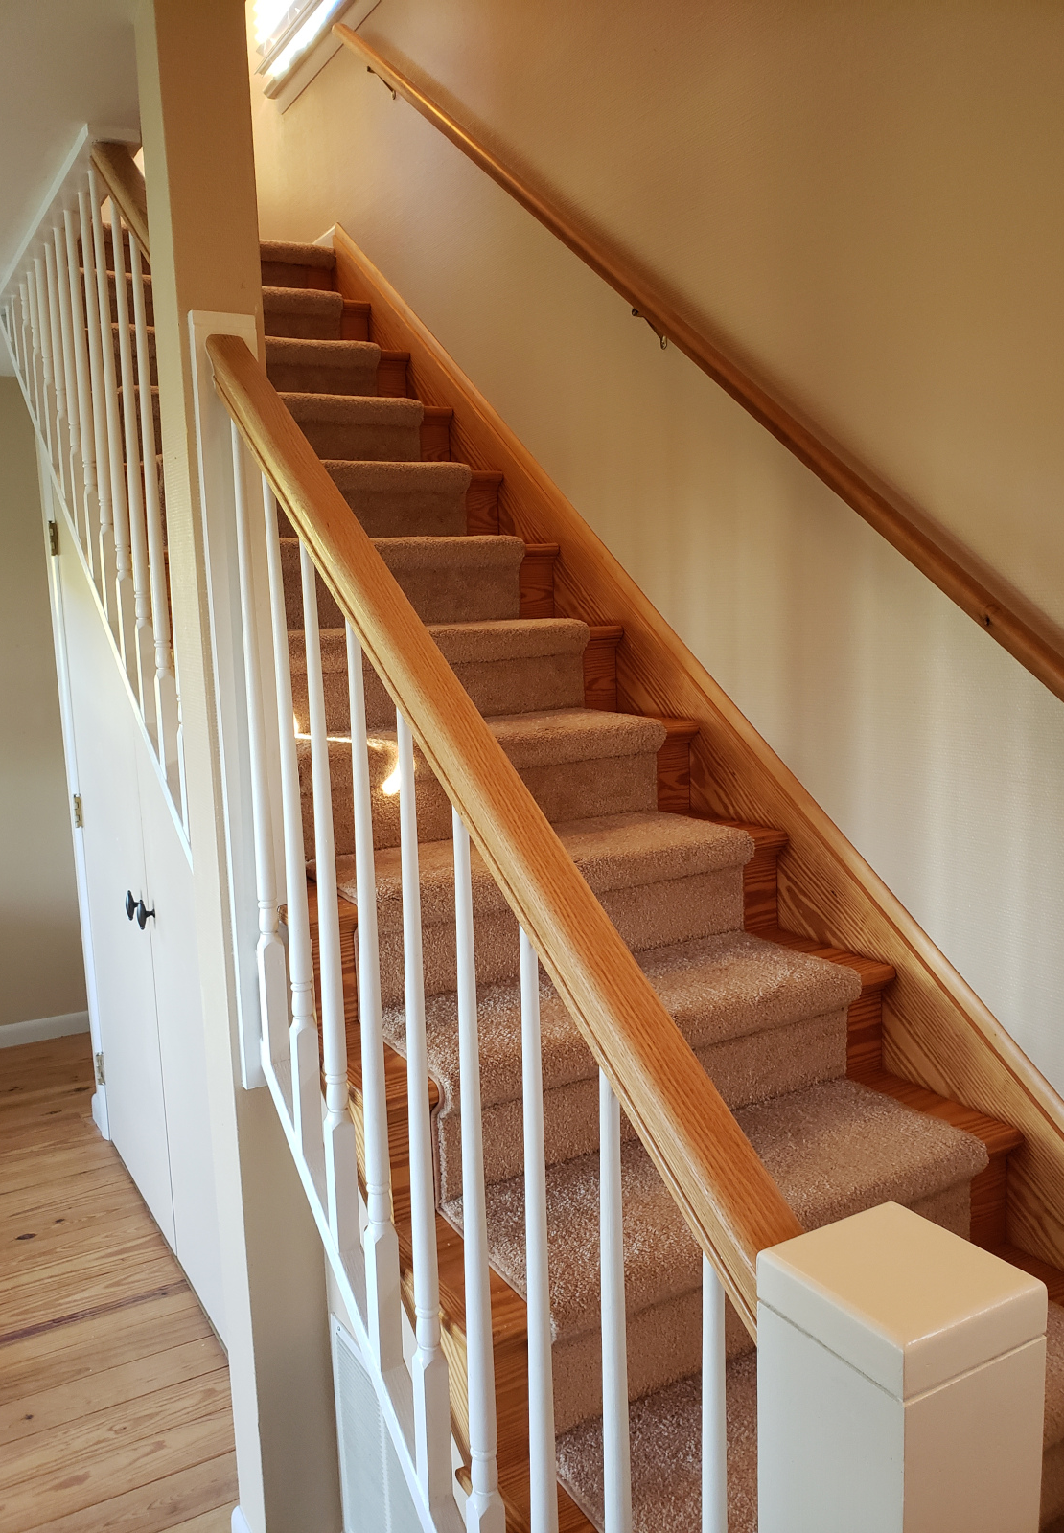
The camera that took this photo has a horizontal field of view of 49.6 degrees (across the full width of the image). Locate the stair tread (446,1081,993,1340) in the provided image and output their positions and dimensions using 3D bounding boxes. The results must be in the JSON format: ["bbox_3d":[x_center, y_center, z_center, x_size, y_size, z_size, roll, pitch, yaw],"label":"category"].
[{"bbox_3d":[0.301,0.626,1.699,0.786,0.072,0.308,-6,10,-31],"label":"stair tread"}]

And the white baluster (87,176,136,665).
[{"bbox_3d":[-0.852,-0.694,2.343,0.032,0.986,0.032,-7,10,-30],"label":"white baluster"}]

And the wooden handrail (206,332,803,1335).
[{"bbox_3d":[-0.113,-0.081,1.231,0.057,0.058,1.480,-6,46,-31],"label":"wooden handrail"}]

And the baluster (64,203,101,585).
[{"bbox_3d":[-0.991,-0.817,2.557,0.032,0.794,0.032,-7,10,-30],"label":"baluster"}]

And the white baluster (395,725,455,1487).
[{"bbox_3d":[-0.133,0.429,1.359,0.033,0.982,0.033,-6,10,-31],"label":"white baluster"}]

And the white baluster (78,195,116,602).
[{"bbox_3d":[-0.916,-0.751,2.442,0.032,0.875,0.032,-7,10,-30],"label":"white baluster"}]

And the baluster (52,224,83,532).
[{"bbox_3d":[-1.055,-0.881,2.637,0.033,0.677,0.033,-6,10,-31],"label":"baluster"}]

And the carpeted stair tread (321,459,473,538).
[{"bbox_3d":[-0.548,-0.635,2.836,0.769,0.197,0.293,-7,10,-30],"label":"carpeted stair tread"}]

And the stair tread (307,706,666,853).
[{"bbox_3d":[-0.125,0.019,2.289,0.786,0.197,0.308,-6,10,-31],"label":"stair tread"}]

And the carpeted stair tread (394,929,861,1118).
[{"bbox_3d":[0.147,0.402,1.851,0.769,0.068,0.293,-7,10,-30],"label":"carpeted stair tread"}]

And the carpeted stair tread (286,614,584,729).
[{"bbox_3d":[-0.268,-0.204,2.482,0.786,0.197,0.308,-6,10,-31],"label":"carpeted stair tread"}]

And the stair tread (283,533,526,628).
[{"bbox_3d":[-0.409,-0.415,2.640,0.769,0.197,0.293,-7,10,-30],"label":"stair tread"}]

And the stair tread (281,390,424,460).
[{"bbox_3d":[-0.695,-0.873,3.063,0.786,0.197,0.308,-6,10,-31],"label":"stair tread"}]

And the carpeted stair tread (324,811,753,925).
[{"bbox_3d":[0.016,0.180,2.086,0.786,0.072,0.308,-6,10,-31],"label":"carpeted stair tread"}]

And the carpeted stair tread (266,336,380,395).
[{"bbox_3d":[-0.827,-1.076,3.226,0.769,0.197,0.293,-7,10,-30],"label":"carpeted stair tread"}]

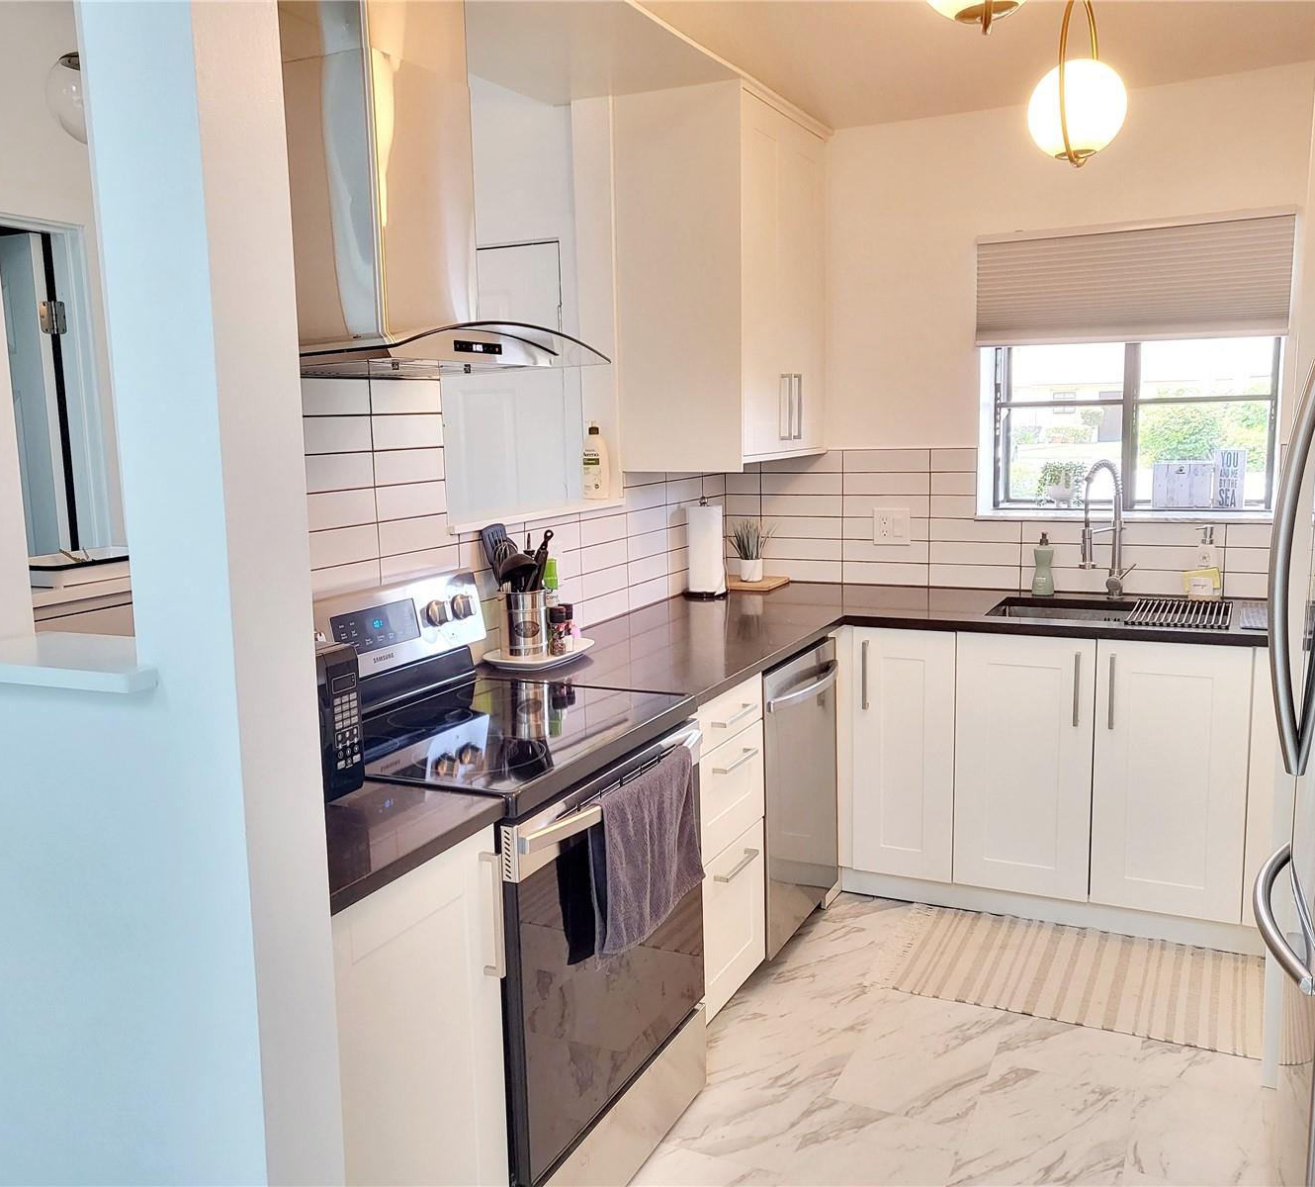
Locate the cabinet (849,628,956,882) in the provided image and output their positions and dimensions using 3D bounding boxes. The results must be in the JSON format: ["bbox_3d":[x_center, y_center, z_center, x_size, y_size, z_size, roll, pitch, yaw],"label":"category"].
[{"bbox_3d":[0.867,0.444,3.854,0.311,0.765,0.604,3,9,25],"label":"cabinet"}]

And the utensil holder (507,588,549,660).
[{"bbox_3d":[-0.335,0.073,3.045,0.114,0.158,0.114,-1,8,0],"label":"utensil holder"}]

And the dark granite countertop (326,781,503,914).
[{"bbox_3d":[-0.625,0.368,1.833,0.650,0.030,0.400,3,9,25],"label":"dark granite countertop"}]

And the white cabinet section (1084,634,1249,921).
[{"bbox_3d":[1.495,0.475,3.448,0.382,0.760,0.500,2,9,26],"label":"white cabinet section"}]

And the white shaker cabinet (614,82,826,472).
[{"bbox_3d":[0.231,-0.962,3.847,0.397,1.094,0.790,3,9,25],"label":"white shaker cabinet"}]

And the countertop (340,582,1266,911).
[{"bbox_3d":[0.453,0.210,2.723,1.840,0.032,2.950,3,9,25],"label":"countertop"}]

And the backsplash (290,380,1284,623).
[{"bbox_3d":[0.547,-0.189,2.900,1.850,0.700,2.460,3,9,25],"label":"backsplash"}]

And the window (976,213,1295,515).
[{"bbox_3d":[1.500,-0.697,3.815,0.915,0.890,0.170,3,9,25],"label":"window"}]

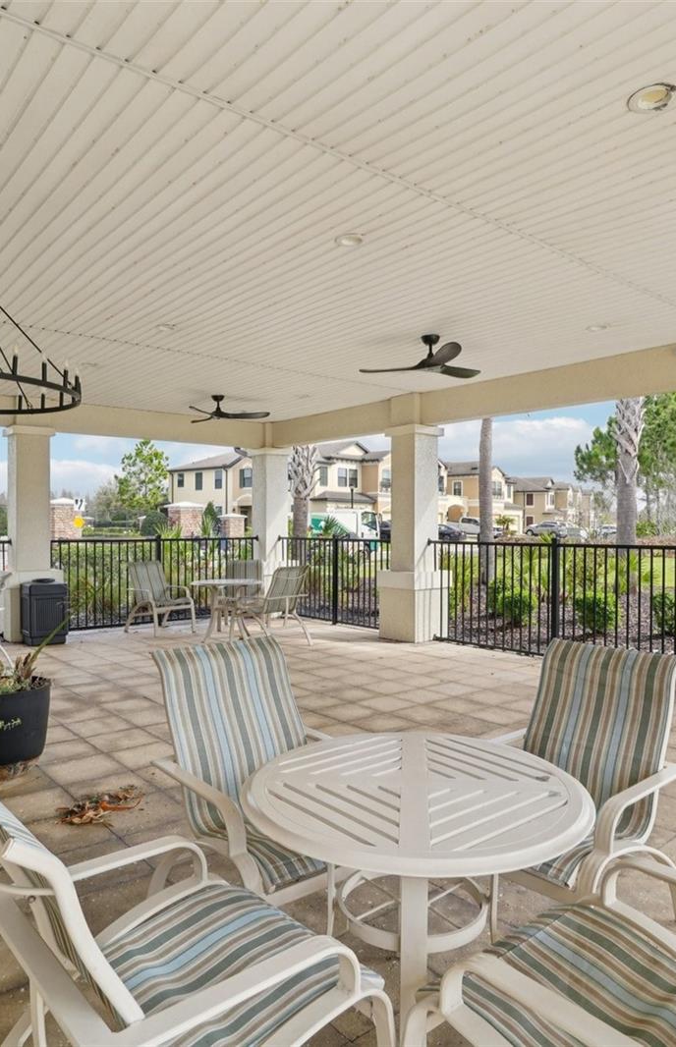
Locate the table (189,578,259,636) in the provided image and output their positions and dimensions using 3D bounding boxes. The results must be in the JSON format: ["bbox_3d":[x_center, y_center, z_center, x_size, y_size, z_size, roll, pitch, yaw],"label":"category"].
[{"bbox_3d":[-1.489,1.131,8.630,0.990,0.730,0.990,0,0,0],"label":"table"}]

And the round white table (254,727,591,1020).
[{"bbox_3d":[0.230,1.130,1.960,0.990,0.710,0.990,0,0,0],"label":"round white table"}]

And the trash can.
[{"bbox_3d":[-3.700,1.110,8.270,0.470,0.790,0.470,0,0,-41],"label":"trash can"}]

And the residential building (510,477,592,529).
[{"bbox_3d":[33.508,-2.509,104.995,15.000,8.200,36.000,0,0,29],"label":"residential building"}]

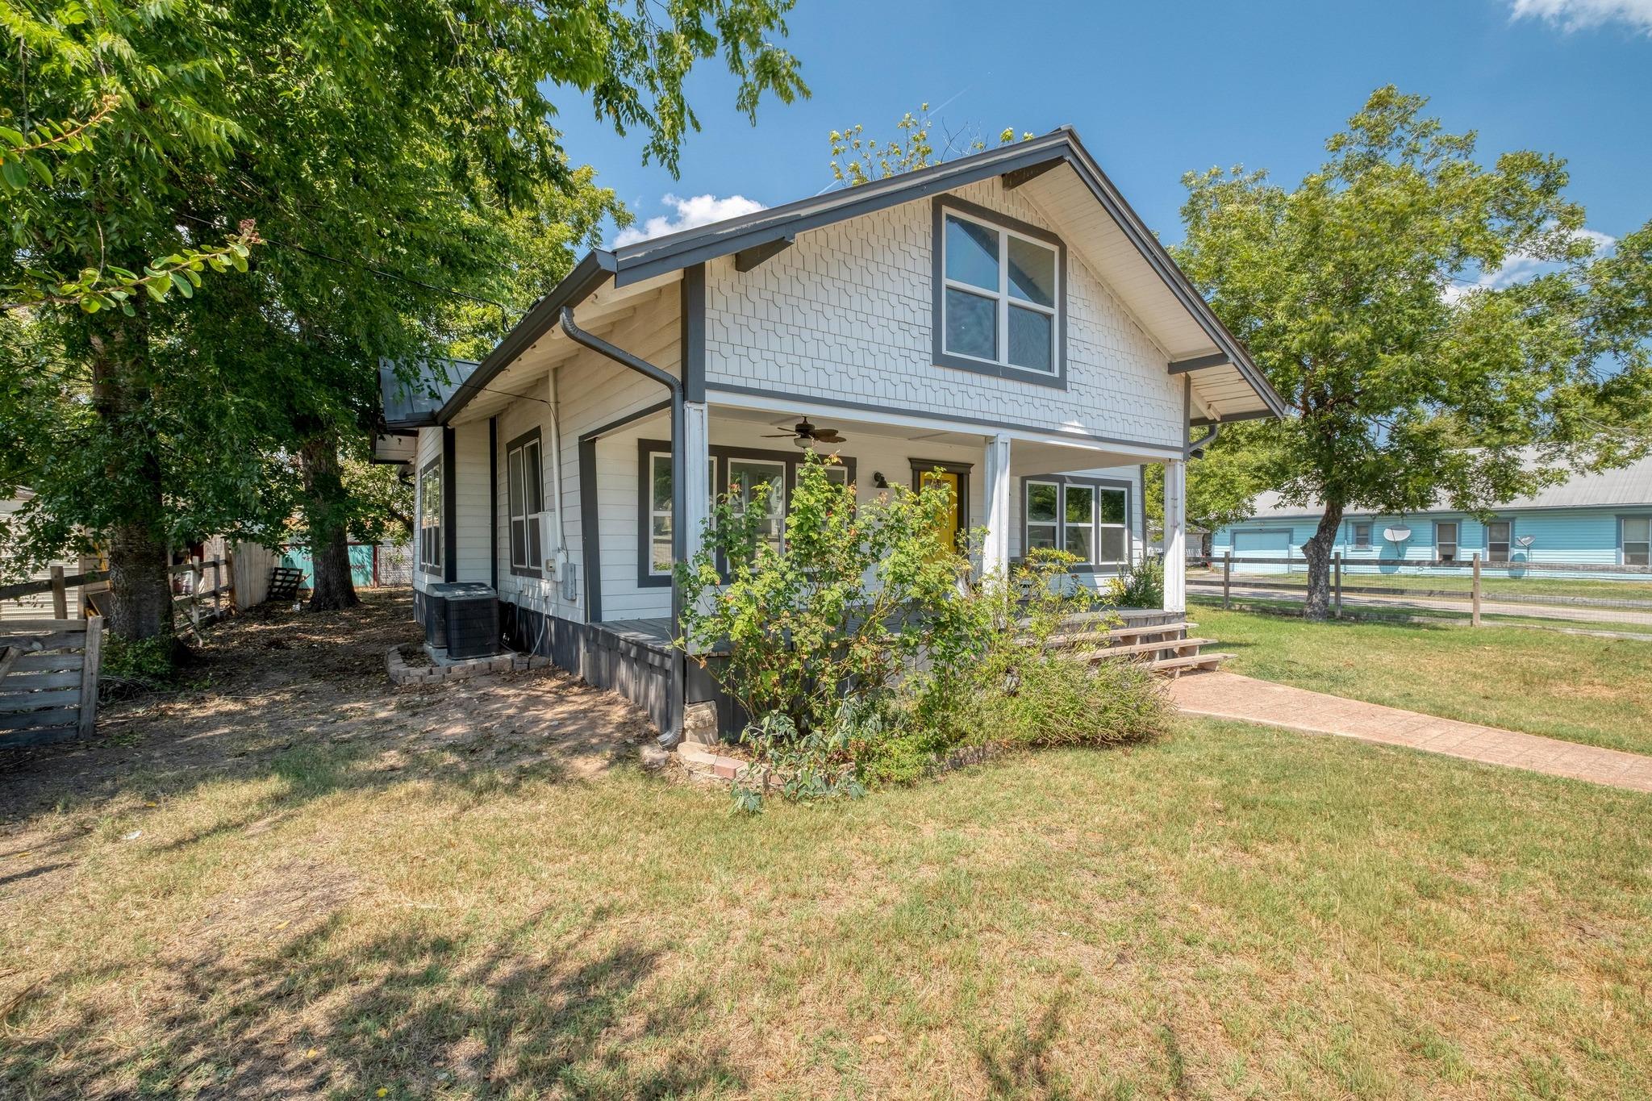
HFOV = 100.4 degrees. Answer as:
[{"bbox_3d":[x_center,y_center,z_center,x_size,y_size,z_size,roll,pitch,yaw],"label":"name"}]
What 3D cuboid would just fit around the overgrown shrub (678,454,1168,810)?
[{"bbox_3d":[0.901,0.453,5.750,3.966,2.245,1.905,0,0,-33],"label":"overgrown shrub"}]

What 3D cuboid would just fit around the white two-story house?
[{"bbox_3d":[-1.717,-1.378,12.260,10.248,5.850,13.472,0,0,-33],"label":"white two-story house"}]

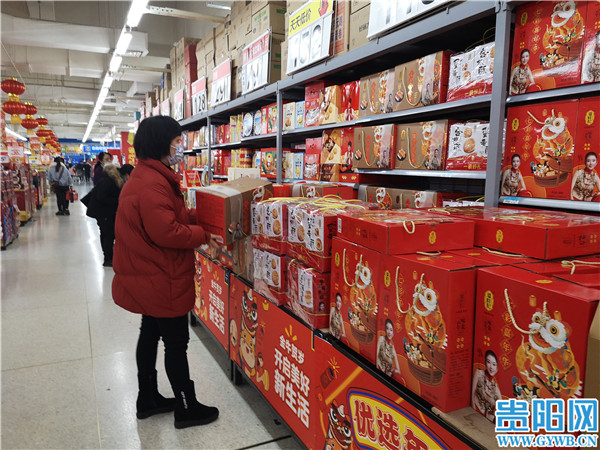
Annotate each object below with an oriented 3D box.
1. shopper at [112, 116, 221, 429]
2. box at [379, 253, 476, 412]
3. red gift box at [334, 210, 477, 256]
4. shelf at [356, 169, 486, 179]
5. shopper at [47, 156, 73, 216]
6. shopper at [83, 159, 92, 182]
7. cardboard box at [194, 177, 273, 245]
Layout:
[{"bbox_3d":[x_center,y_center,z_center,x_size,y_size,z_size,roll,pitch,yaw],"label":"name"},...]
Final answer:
[{"bbox_3d":[-0.695,0.259,2.478,0.560,1.625,0.520,-3,7,-26],"label":"shopper"},{"bbox_3d":[0.391,0.309,1.471,0.108,0.400,0.335,-3,7,-25],"label":"box"},{"bbox_3d":[0.377,0.023,1.754,0.350,0.097,0.370,-2,7,-23],"label":"red gift box"},{"bbox_3d":[0.851,-0.301,2.750,0.460,0.035,1.170,-3,7,-26],"label":"shelf"},{"bbox_3d":[-6.909,-1.111,13.500,0.620,1.670,0.420,-5,8,-37],"label":"shopper"},{"bbox_3d":[-15.892,-4.001,35.000,0.520,1.660,0.360,-3,7,-26],"label":"shopper"},{"bbox_3d":[-0.356,-0.087,2.647,0.200,0.261,0.410,15,23,31],"label":"cardboard box"}]

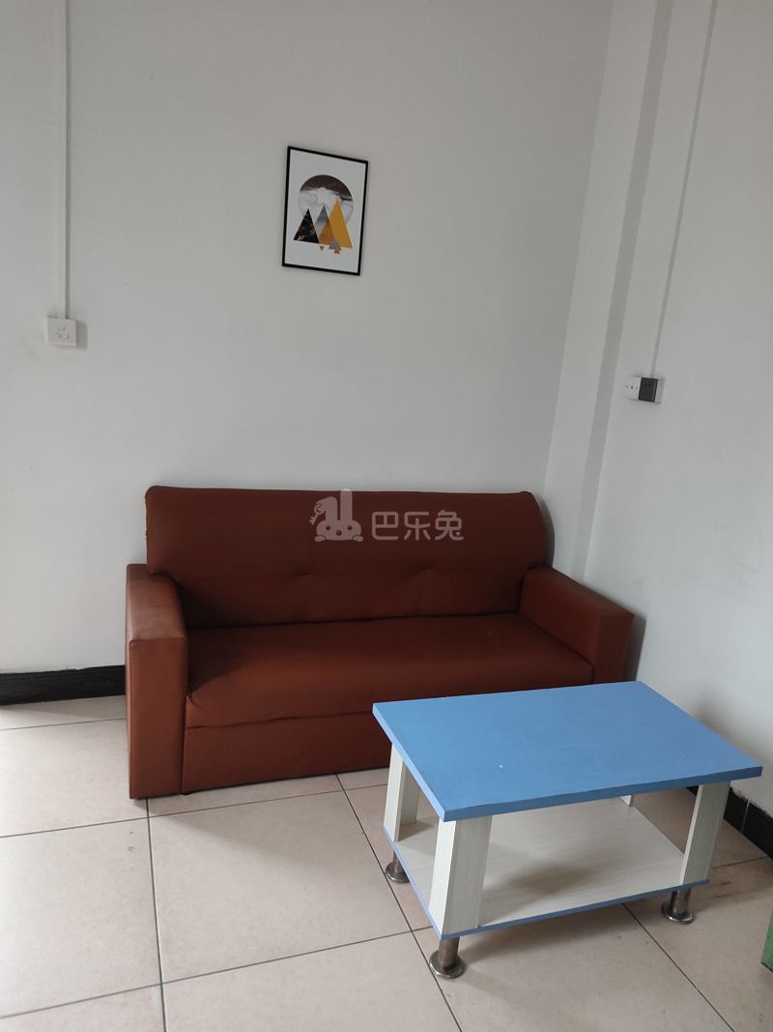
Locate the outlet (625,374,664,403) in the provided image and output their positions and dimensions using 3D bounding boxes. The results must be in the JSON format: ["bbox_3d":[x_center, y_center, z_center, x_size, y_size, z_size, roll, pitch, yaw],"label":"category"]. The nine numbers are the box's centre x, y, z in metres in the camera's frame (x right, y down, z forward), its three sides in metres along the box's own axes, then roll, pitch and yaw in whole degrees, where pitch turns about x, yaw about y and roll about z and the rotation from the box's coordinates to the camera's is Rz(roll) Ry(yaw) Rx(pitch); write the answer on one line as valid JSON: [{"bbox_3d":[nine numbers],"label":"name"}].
[{"bbox_3d":[0.962,-0.472,2.781,0.033,0.085,0.174,0,15,-20],"label":"outlet"}]

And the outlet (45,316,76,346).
[{"bbox_3d":[-1.080,-0.615,2.485,0.088,0.088,0.035,0,15,-20],"label":"outlet"}]

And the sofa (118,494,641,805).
[{"bbox_3d":[-0.035,0.374,2.782,1.752,0.843,0.670,0,14,-20],"label":"sofa"}]

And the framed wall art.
[{"bbox_3d":[-0.223,-1.087,2.682,0.295,0.395,0.019,0,15,-20],"label":"framed wall art"}]

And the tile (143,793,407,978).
[{"bbox_3d":[-0.319,0.970,2.034,0.597,0.010,0.597,0,15,-20],"label":"tile"}]

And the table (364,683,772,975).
[{"bbox_3d":[0.431,0.797,1.980,0.863,0.480,0.470,0,15,-20],"label":"table"}]

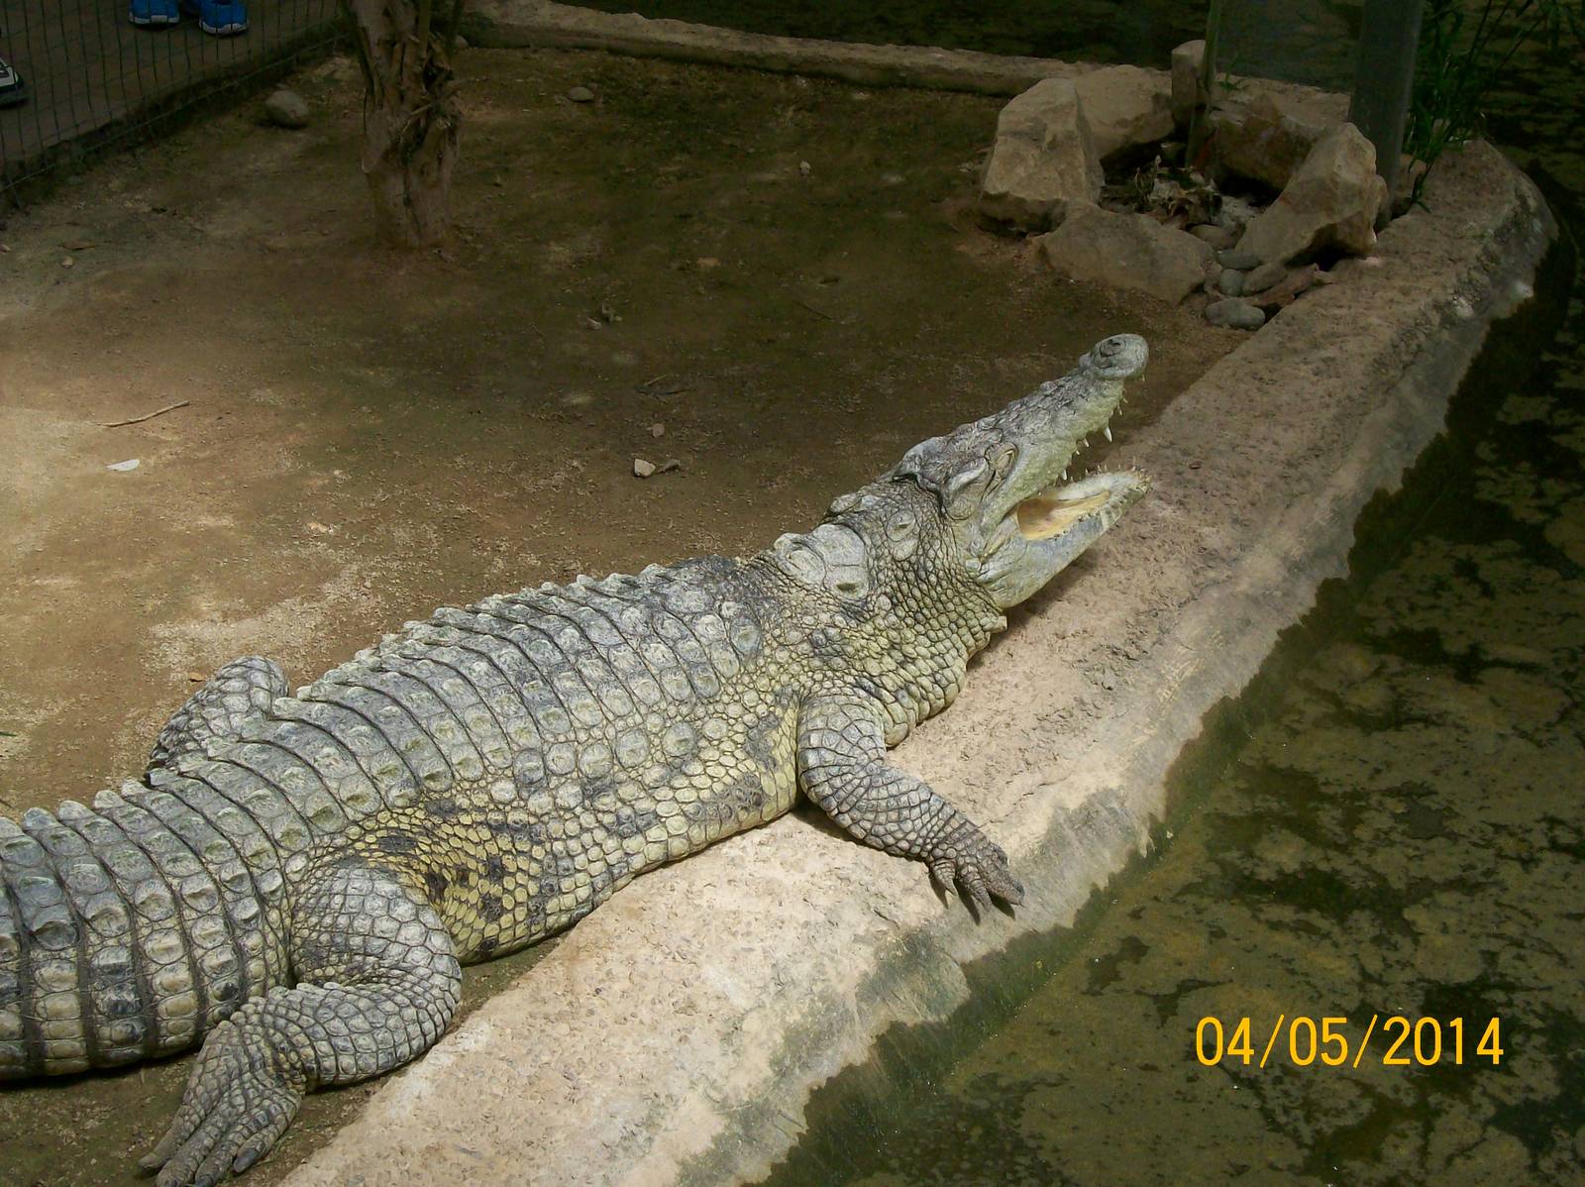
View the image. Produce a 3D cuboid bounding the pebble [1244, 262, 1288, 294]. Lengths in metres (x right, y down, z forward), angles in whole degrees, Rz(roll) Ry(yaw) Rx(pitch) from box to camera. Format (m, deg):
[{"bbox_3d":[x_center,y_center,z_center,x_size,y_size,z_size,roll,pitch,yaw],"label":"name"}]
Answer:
[{"bbox_3d":[0.787,-0.524,4.260,0.080,0.045,0.052,-22,36,-32],"label":"pebble"}]

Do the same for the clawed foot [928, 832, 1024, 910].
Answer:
[{"bbox_3d":[0.200,0.301,2.785,0.080,0.050,0.112,-20,35,-31],"label":"clawed foot"}]

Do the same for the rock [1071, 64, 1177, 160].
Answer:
[{"bbox_3d":[0.620,-0.901,4.801,0.190,0.150,0.180,-4,30,-7],"label":"rock"}]

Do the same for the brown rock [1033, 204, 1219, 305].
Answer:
[{"bbox_3d":[0.556,-0.569,4.287,0.290,0.120,0.150,17,34,27],"label":"brown rock"}]

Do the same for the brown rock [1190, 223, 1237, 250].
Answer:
[{"bbox_3d":[0.727,-0.616,4.423,0.080,0.045,0.060,4,30,9],"label":"brown rock"}]

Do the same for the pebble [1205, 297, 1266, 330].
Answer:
[{"bbox_3d":[0.718,-0.454,4.155,0.100,0.047,0.068,3,30,7],"label":"pebble"}]

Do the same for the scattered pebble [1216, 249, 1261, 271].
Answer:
[{"bbox_3d":[0.756,-0.565,4.342,0.077,0.035,0.050,-1,29,0],"label":"scattered pebble"}]

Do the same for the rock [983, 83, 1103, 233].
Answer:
[{"bbox_3d":[0.440,-0.771,4.513,0.205,0.250,0.150,5,30,10],"label":"rock"}]

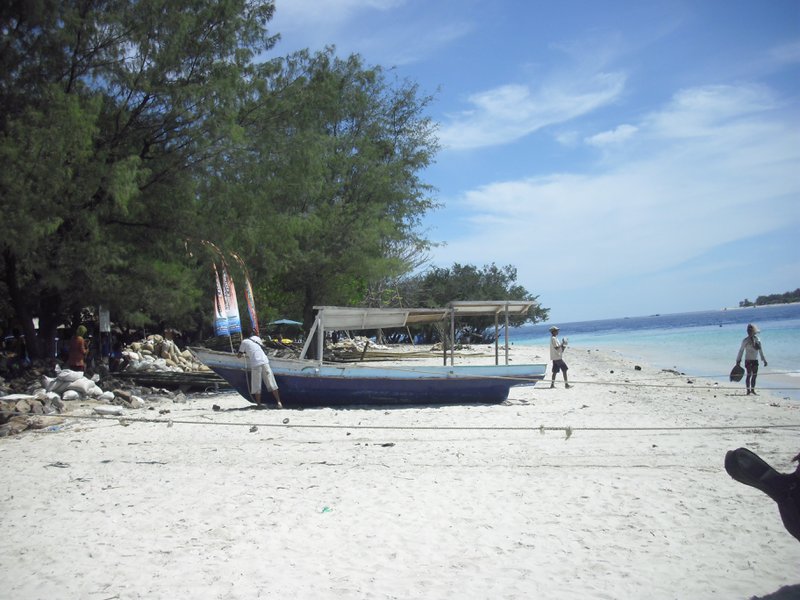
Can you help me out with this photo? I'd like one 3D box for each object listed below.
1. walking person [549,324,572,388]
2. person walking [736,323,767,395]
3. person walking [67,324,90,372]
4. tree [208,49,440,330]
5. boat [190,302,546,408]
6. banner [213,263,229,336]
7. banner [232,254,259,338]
[{"bbox_3d":[4.250,1.532,23.400,0.580,1.650,0.460,-5,-2,6],"label":"walking person"},{"bbox_3d":[8.085,1.369,20.200,0.600,1.620,0.420,-4,-2,-17],"label":"person walking"},{"bbox_3d":[-7.505,1.389,20.500,0.420,1.600,0.500,-3,-3,-38],"label":"person walking"},{"bbox_3d":[-3.267,-4.003,38.000,10.200,13.600,9.800,-4,-2,0],"label":"tree"},{"bbox_3d":[-0.632,1.150,18.200,7.200,2.080,1.500,-2,-2,-6],"label":"boat"},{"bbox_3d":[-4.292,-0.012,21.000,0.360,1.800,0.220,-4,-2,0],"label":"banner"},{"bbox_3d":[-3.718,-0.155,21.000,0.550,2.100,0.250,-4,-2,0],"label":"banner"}]

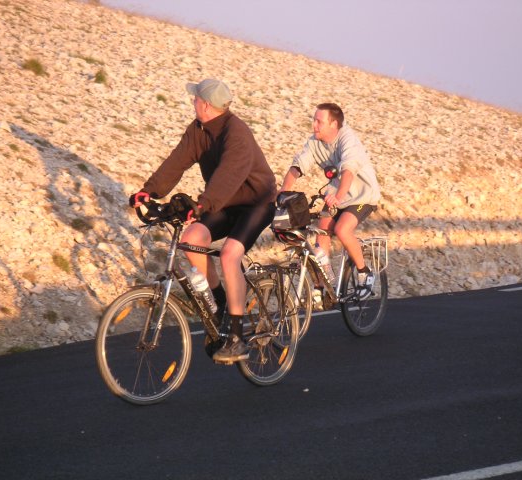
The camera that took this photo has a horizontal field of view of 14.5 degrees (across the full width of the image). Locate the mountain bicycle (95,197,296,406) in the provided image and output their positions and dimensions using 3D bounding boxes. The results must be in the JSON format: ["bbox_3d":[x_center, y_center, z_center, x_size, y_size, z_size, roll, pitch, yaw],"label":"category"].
[{"bbox_3d":[-0.351,0.321,12.100,0.600,1.190,1.730,-1,2,40],"label":"mountain bicycle"}]

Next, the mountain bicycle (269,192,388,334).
[{"bbox_3d":[0.507,0.210,15.650,0.600,1.170,1.720,-1,2,37],"label":"mountain bicycle"}]

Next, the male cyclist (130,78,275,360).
[{"bbox_3d":[-0.328,-0.109,12.130,0.600,1.670,0.940,-1,2,40],"label":"male cyclist"}]

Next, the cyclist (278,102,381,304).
[{"bbox_3d":[0.546,-0.286,15.670,0.600,1.550,0.920,-1,2,37],"label":"cyclist"}]

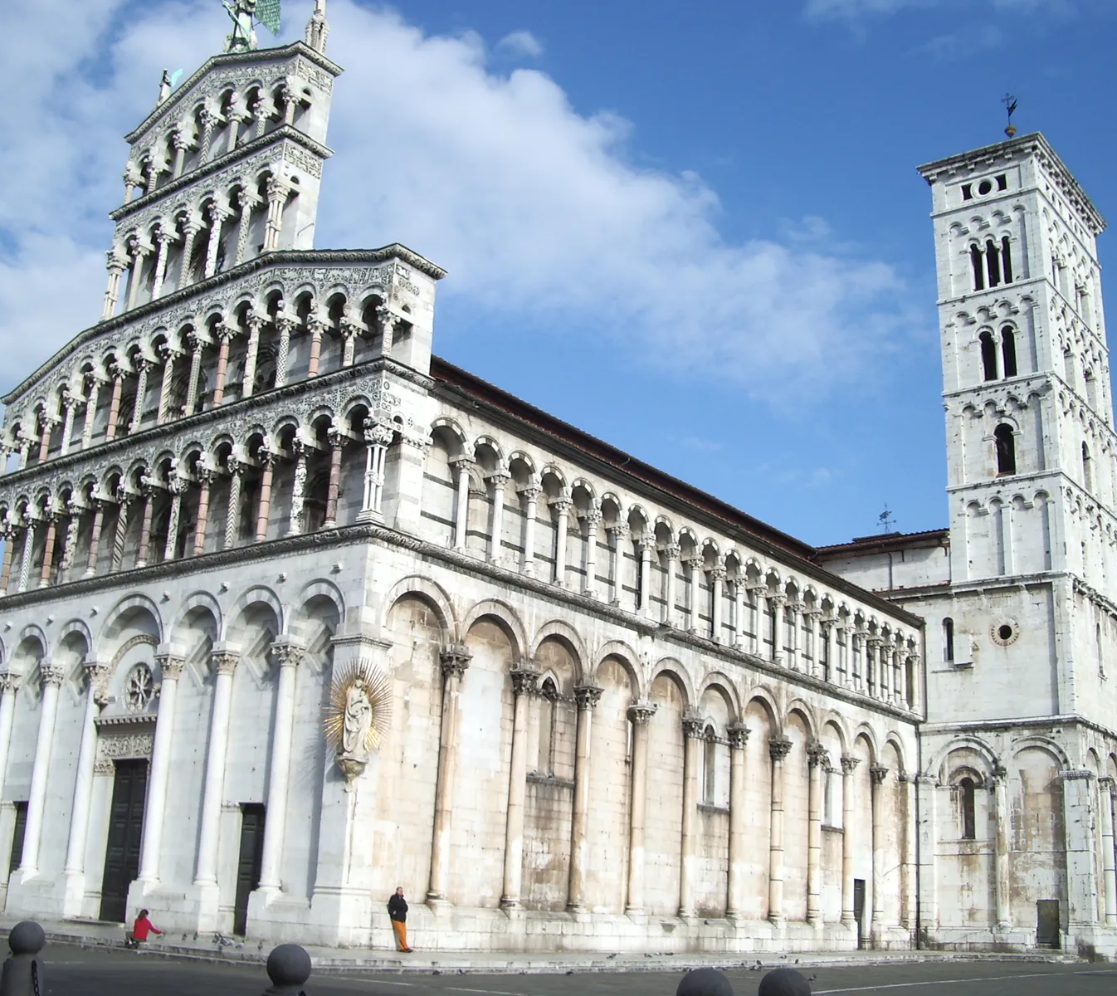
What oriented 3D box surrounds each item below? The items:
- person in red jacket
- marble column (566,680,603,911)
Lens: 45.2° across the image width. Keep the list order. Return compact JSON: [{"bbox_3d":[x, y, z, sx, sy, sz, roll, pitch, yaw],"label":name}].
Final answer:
[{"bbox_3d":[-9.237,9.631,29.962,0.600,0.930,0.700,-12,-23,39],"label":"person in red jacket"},{"bbox_3d":[0.869,9.634,43.283,0.680,7.200,0.720,-11,-22,37],"label":"marble column"}]

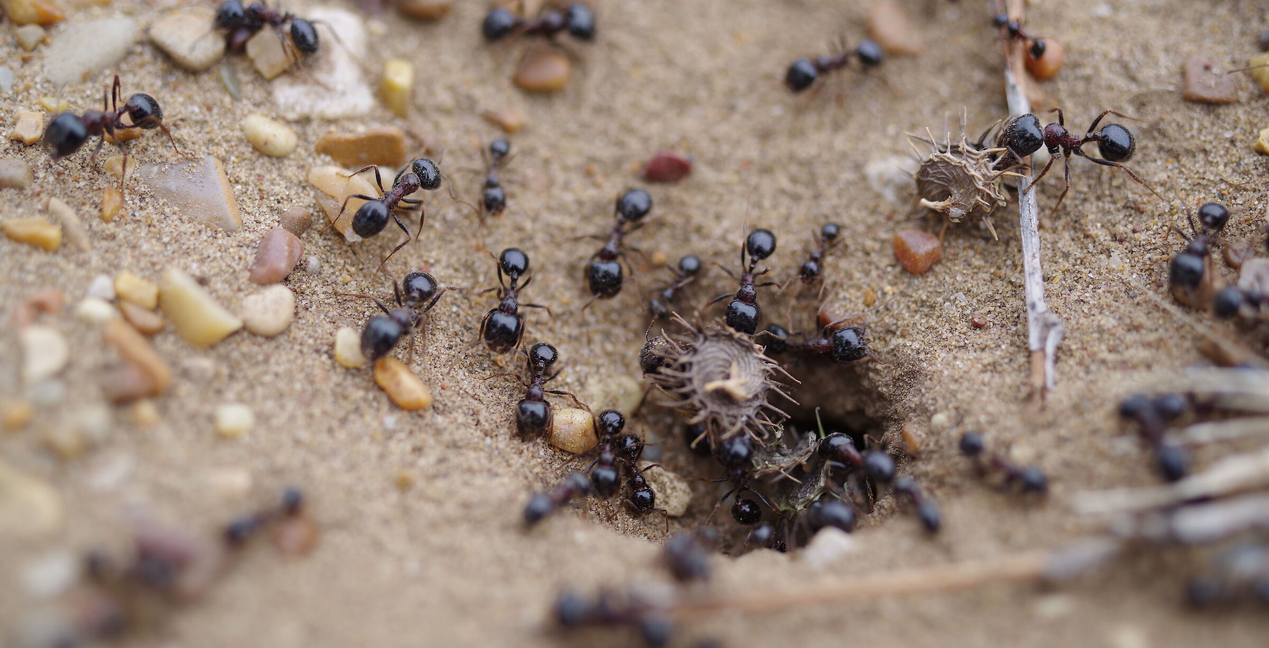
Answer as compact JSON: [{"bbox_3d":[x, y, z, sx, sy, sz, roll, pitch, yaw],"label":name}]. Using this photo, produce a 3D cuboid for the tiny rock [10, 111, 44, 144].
[{"bbox_3d":[-0.045,-0.014,0.130,0.002,0.002,0.003,-10,44,-11],"label":"tiny rock"}]

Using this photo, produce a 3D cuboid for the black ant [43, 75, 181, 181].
[{"bbox_3d":[-0.037,-0.014,0.124,0.010,0.005,0.007,-19,46,-19],"label":"black ant"}]

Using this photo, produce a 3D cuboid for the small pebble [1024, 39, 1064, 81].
[{"bbox_3d":[0.032,-0.021,0.137,0.003,0.003,0.003,0,43,0],"label":"small pebble"}]

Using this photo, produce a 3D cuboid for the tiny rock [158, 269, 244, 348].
[{"bbox_3d":[-0.027,-0.001,0.112,0.003,0.003,0.006,-35,56,-28],"label":"tiny rock"}]

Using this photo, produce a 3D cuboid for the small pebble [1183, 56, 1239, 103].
[{"bbox_3d":[0.048,-0.021,0.148,0.004,0.002,0.004,-2,48,-2],"label":"small pebble"}]

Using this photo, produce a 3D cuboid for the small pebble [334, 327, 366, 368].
[{"bbox_3d":[-0.020,0.002,0.124,0.002,0.002,0.003,0,48,0],"label":"small pebble"}]

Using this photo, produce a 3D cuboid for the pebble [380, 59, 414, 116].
[{"bbox_3d":[-0.020,-0.020,0.150,0.003,0.003,0.003,0,48,0],"label":"pebble"}]

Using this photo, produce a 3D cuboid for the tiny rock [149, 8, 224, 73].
[{"bbox_3d":[-0.033,-0.021,0.129,0.005,0.002,0.005,36,57,29],"label":"tiny rock"}]

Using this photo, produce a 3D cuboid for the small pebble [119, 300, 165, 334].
[{"bbox_3d":[-0.031,0.000,0.111,0.003,0.001,0.002,30,54,25],"label":"small pebble"}]

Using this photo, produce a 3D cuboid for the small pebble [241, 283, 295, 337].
[{"bbox_3d":[-0.026,-0.001,0.123,0.004,0.002,0.004,0,48,0],"label":"small pebble"}]

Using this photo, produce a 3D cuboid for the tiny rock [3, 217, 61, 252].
[{"bbox_3d":[-0.042,-0.006,0.122,0.004,0.002,0.002,19,51,16],"label":"tiny rock"}]

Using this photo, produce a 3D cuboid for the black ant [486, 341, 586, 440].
[{"bbox_3d":[-0.006,0.004,0.117,0.006,0.003,0.007,7,47,2],"label":"black ant"}]

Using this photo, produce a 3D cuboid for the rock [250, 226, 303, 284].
[{"bbox_3d":[-0.026,-0.005,0.126,0.003,0.002,0.004,25,53,21],"label":"rock"}]

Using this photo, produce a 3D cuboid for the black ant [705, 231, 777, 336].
[{"bbox_3d":[0.008,-0.003,0.126,0.006,0.003,0.008,10,55,7],"label":"black ant"}]

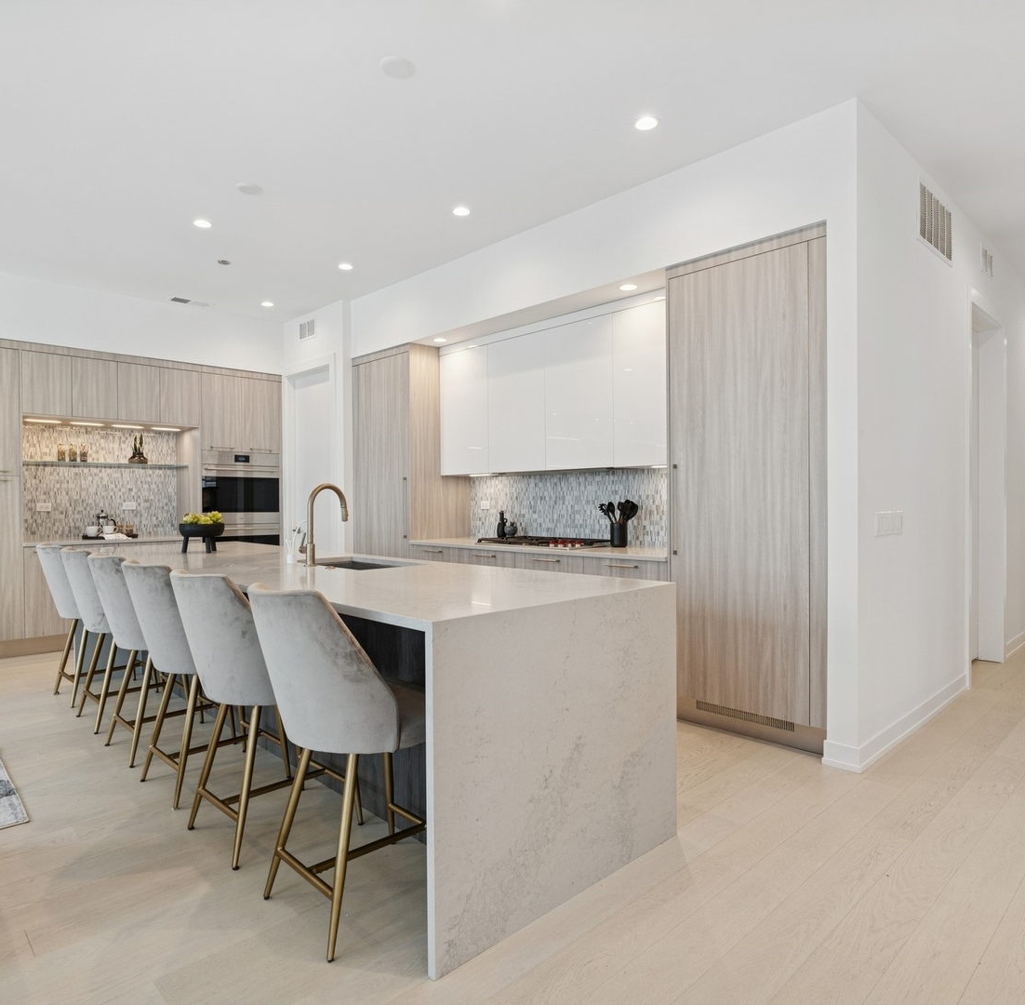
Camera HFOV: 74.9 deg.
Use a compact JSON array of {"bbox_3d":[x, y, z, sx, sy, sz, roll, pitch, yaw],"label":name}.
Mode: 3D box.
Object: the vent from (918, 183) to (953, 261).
[{"bbox_3d":[2.494,-1.637,3.923,0.700,0.340,0.030,-1,0,-44],"label":"vent"}]

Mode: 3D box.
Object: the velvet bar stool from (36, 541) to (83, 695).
[{"bbox_3d":[-2.658,0.744,4.310,0.550,0.970,0.490,-1,1,-44],"label":"velvet bar stool"}]

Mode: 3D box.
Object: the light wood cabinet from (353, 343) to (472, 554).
[{"bbox_3d":[-0.931,-0.060,6.139,0.665,2.540,0.905,-1,0,-44],"label":"light wood cabinet"}]

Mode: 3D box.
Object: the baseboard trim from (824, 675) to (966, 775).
[{"bbox_3d":[2.151,1.133,3.654,1.880,0.115,0.165,-1,1,-44],"label":"baseboard trim"}]

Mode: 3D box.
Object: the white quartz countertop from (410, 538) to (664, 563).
[{"bbox_3d":[0.253,0.314,4.833,0.660,0.030,2.445,-1,1,-44],"label":"white quartz countertop"}]

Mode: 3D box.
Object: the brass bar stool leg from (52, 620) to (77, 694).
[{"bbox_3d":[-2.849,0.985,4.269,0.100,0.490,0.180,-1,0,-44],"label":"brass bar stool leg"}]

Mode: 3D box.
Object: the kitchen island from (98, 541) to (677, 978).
[{"bbox_3d":[-1.206,0.763,3.551,1.090,0.926,4.050,-1,0,-44],"label":"kitchen island"}]

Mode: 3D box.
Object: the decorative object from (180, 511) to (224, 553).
[{"bbox_3d":[-1.936,0.178,4.180,0.260,0.255,0.260,-1,1,-44],"label":"decorative object"}]

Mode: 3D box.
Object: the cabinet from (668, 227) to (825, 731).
[{"bbox_3d":[1.388,-0.075,3.619,0.640,2.425,0.860,-1,1,-44],"label":"cabinet"}]

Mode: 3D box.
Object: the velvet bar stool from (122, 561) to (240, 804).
[{"bbox_3d":[-1.345,0.741,2.960,0.550,0.970,0.490,-1,1,-44],"label":"velvet bar stool"}]

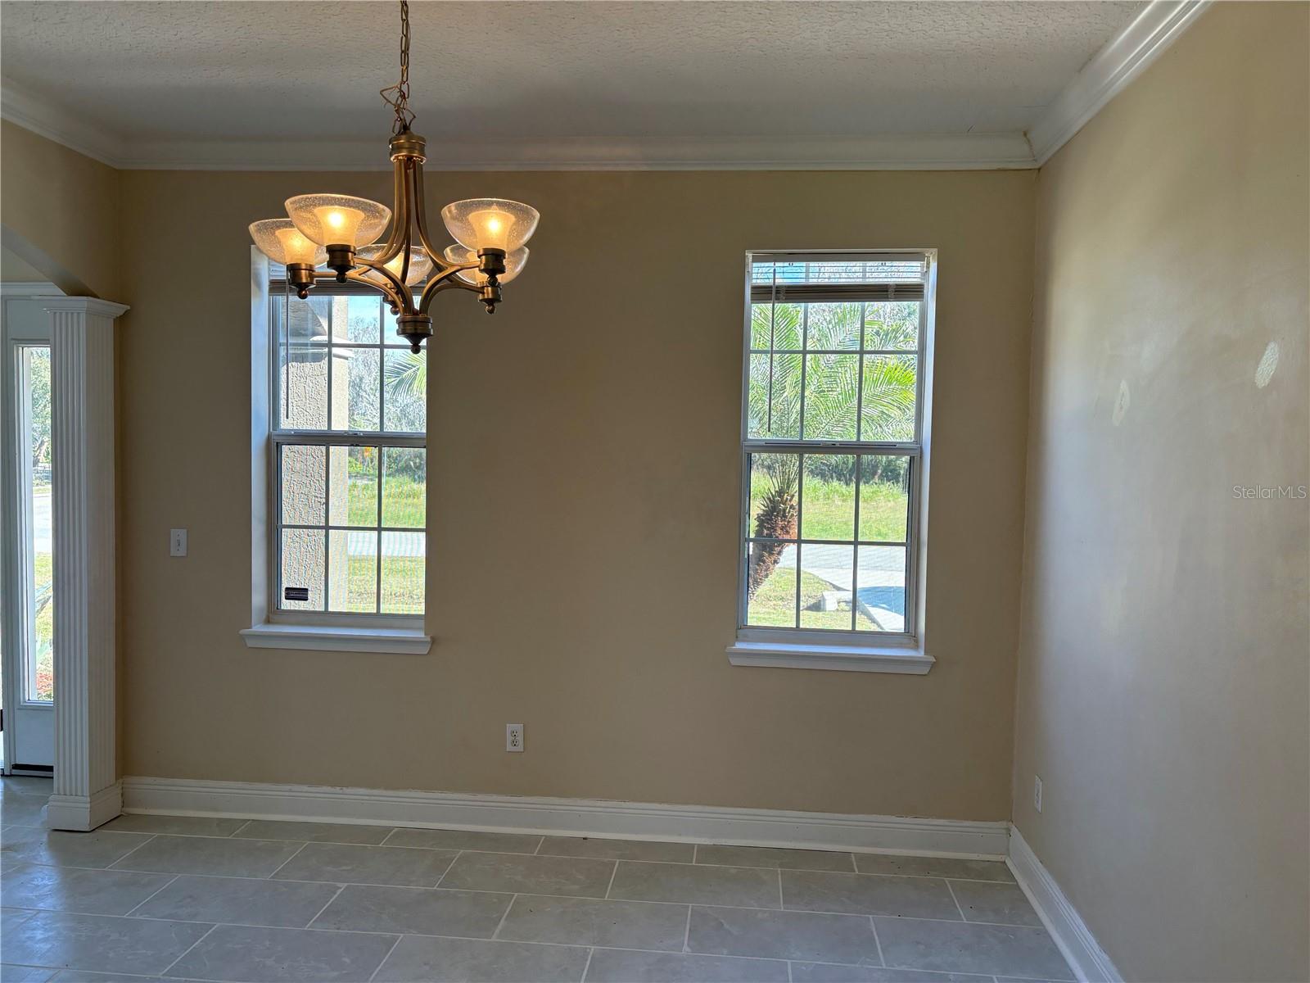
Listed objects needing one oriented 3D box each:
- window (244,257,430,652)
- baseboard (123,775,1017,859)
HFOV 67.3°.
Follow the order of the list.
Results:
[{"bbox_3d":[-1.267,-0.169,4.010,0.775,1.620,0.190,1,3,5],"label":"window"},{"bbox_3d":[-0.429,1.322,3.987,3.633,0.148,0.028,1,3,5],"label":"baseboard"}]

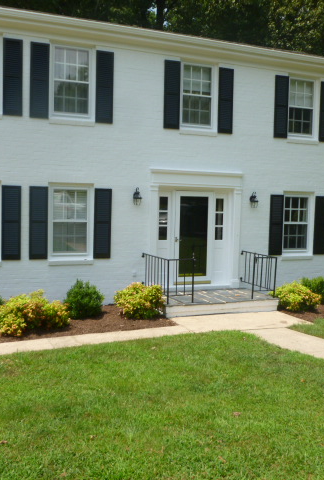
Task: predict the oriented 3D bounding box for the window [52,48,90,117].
[{"bbox_3d":[-1.756,-3.074,10.186,0.818,1.363,0.103,0,4,-22],"label":"window"}]

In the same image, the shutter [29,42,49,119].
[{"bbox_3d":[-2.343,-3.049,9.941,0.356,1.414,0.040,0,4,-22],"label":"shutter"}]

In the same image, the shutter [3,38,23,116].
[{"bbox_3d":[-2.799,-3.041,9.732,0.355,1.418,0.040,0,4,-22],"label":"shutter"}]

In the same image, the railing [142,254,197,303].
[{"bbox_3d":[0.110,0.743,10.424,0.552,0.834,1.367,0,4,-22],"label":"railing"}]

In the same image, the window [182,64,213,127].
[{"bbox_3d":[0.772,-3.126,11.202,0.780,1.340,0.100,0,4,-22],"label":"window"}]

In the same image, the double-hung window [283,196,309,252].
[{"bbox_3d":[3.224,-0.392,12.390,0.818,1.354,0.103,0,4,-22],"label":"double-hung window"}]

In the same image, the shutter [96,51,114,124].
[{"bbox_3d":[-1.141,-3.041,10.365,0.357,1.410,0.040,0,4,-22],"label":"shutter"}]

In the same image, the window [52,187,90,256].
[{"bbox_3d":[-1.829,-0.366,10.349,0.780,1.340,0.100,0,4,-22],"label":"window"}]

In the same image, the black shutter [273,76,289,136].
[{"bbox_3d":[2.759,-3.066,11.987,0.356,1.414,0.040,0,4,-22],"label":"black shutter"}]

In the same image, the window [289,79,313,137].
[{"bbox_3d":[3.327,-3.123,12.290,0.825,1.377,0.112,0,4,-22],"label":"window"}]

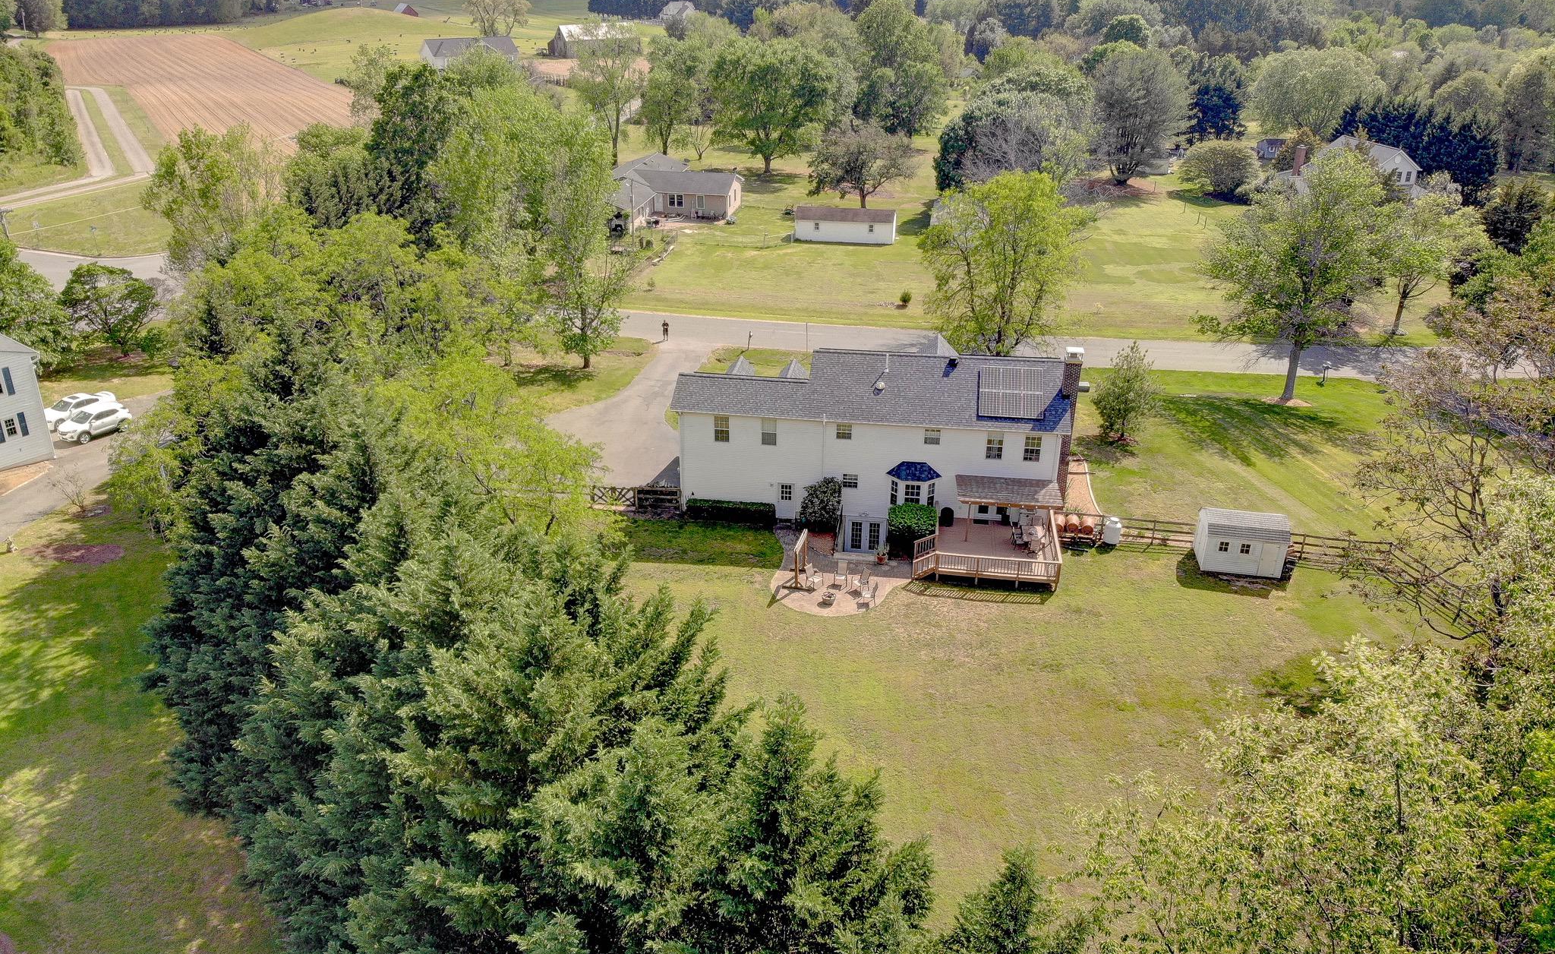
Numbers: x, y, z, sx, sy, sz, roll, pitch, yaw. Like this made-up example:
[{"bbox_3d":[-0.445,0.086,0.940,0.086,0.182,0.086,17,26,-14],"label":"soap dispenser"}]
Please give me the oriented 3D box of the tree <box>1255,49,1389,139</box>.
[{"bbox_3d":[79.970,-56.860,159.770,19.750,12.810,19.750,0,26,0],"label":"tree"}]

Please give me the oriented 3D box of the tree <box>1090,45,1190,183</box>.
[{"bbox_3d":[48.310,-48.480,144.390,13.280,17.550,12.620,0,26,0],"label":"tree"}]

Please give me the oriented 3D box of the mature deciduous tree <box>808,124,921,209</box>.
[{"bbox_3d":[10.160,-37.180,129.190,13.210,9.930,12.550,0,26,0],"label":"mature deciduous tree"}]

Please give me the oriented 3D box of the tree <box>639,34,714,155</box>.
[{"bbox_3d":[-13.340,-50.800,144.020,9.700,15.330,9.700,0,26,0],"label":"tree"}]

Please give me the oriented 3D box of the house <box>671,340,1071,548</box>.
[{"bbox_3d":[5.030,-2.270,56.470,19.400,10.000,9.900,4,27,7],"label":"house"}]

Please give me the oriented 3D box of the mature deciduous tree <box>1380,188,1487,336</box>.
[{"bbox_3d":[48.170,-15.830,79.980,8.250,11.070,8.250,0,26,0],"label":"mature deciduous tree"}]

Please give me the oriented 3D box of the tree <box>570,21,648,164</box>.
[{"bbox_3d":[-21.260,-48.030,136.370,9.330,17.140,9.330,0,26,0],"label":"tree"}]

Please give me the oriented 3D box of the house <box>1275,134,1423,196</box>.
[{"bbox_3d":[68.500,-36.160,129.970,15.500,7.800,12.000,-3,26,-8],"label":"house"}]

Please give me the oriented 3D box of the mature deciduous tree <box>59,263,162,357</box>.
[{"bbox_3d":[-49.180,-12.290,79.770,7.620,7.140,7.230,0,26,0],"label":"mature deciduous tree"}]

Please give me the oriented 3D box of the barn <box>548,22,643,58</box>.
[{"bbox_3d":[-45.560,-108.780,266.160,21.000,8.100,9.600,-20,33,-35],"label":"barn"}]

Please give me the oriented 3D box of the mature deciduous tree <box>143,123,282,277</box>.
[{"bbox_3d":[-45.700,-21.380,87.700,11.190,14.150,11.190,0,26,0],"label":"mature deciduous tree"}]

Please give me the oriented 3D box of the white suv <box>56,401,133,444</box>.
[{"bbox_3d":[-44.020,-3.470,69.500,1.850,1.680,4.600,12,28,22],"label":"white suv"}]

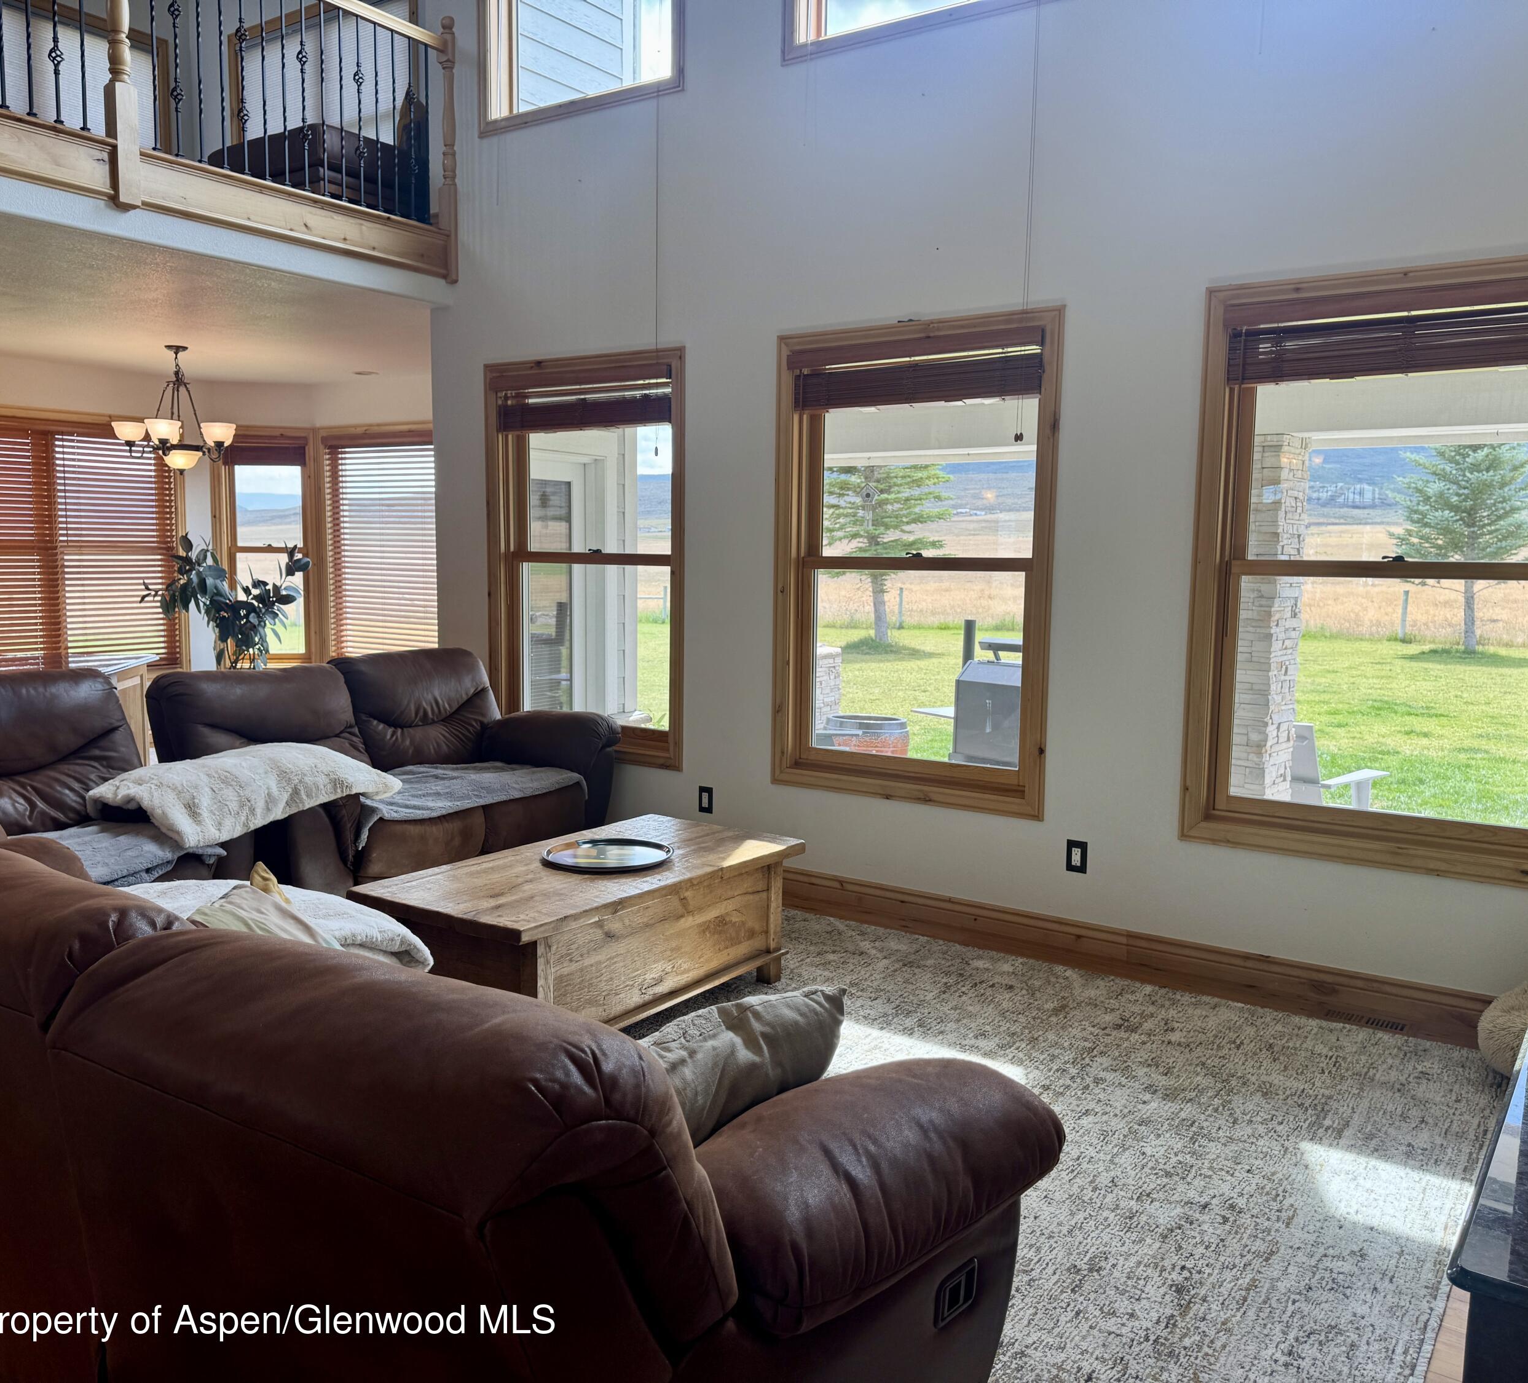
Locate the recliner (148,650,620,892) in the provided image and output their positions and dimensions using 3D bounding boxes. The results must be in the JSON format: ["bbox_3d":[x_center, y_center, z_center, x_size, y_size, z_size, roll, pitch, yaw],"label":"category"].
[{"bbox_3d":[-1.530,0.372,5.441,0.983,0.980,1.778,5,7,34],"label":"recliner"}]

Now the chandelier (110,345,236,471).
[{"bbox_3d":[-3.654,-1.752,7.990,0.777,0.791,0.777,5,7,34],"label":"chandelier"}]

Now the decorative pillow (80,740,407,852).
[{"bbox_3d":[-1.805,0.351,4.468,0.480,0.170,0.800,30,21,29],"label":"decorative pillow"}]

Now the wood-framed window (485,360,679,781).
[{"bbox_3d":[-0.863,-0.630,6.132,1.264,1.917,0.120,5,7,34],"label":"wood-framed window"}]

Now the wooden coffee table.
[{"bbox_3d":[-0.529,0.782,4.085,0.695,0.482,1.348,5,7,34],"label":"wooden coffee table"}]

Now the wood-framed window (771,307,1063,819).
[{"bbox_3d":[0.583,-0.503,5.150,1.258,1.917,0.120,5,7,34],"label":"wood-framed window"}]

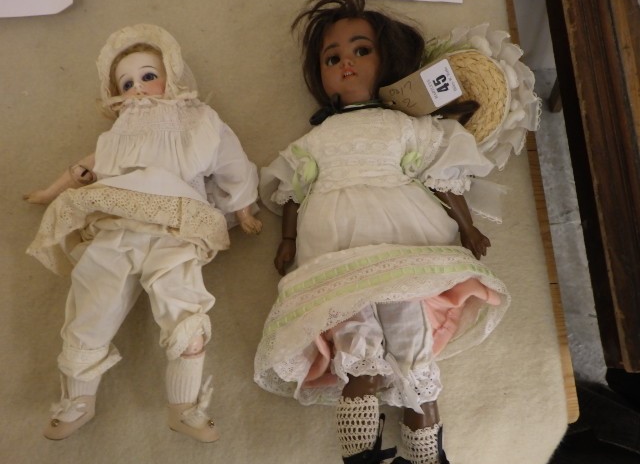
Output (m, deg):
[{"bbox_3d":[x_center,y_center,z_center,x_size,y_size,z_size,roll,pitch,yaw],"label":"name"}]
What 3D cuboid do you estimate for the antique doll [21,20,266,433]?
[{"bbox_3d":[-0.240,-0.033,0.665,0.322,0.115,0.576,-3,72,-1],"label":"antique doll"}]

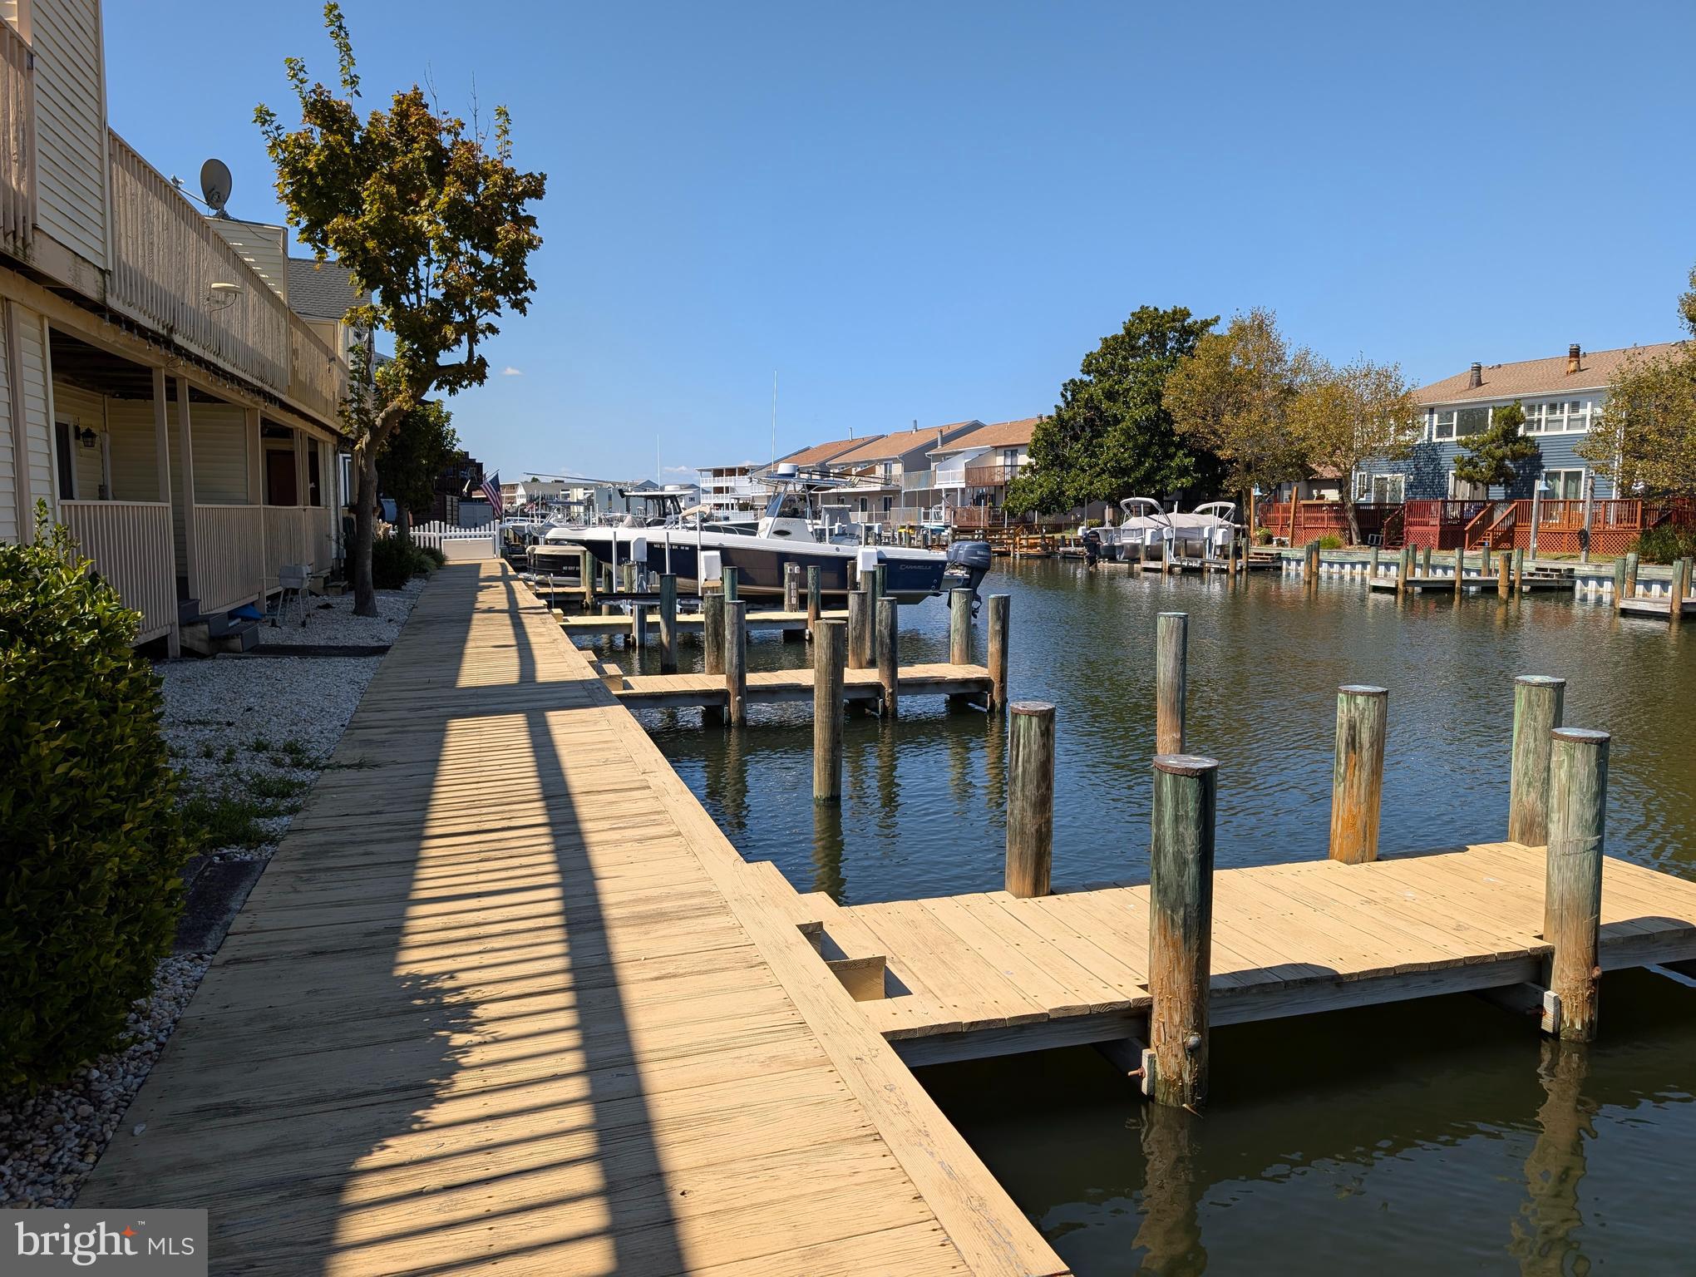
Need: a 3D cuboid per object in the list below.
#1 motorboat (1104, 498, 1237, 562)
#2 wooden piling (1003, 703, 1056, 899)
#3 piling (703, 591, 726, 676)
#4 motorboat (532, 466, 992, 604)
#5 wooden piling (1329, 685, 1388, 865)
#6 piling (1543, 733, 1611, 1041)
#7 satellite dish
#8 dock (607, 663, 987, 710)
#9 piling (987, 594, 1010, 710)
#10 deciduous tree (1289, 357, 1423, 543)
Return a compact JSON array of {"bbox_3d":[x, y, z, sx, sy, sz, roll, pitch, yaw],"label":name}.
[{"bbox_3d":[12.229,-4.169,45.004,5.220,2.354,2.354,-2,6,-17],"label":"motorboat"},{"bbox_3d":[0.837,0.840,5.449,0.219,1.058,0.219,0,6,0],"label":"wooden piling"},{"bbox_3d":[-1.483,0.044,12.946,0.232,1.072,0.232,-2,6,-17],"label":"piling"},{"bbox_3d":[-1.243,-1.707,20.233,7.750,2.580,2.550,-2,7,-18],"label":"motorboat"},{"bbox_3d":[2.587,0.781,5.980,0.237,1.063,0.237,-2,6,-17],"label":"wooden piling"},{"bbox_3d":[3.429,1.132,5.478,0.250,1.450,0.250,-2,7,-18],"label":"piling"},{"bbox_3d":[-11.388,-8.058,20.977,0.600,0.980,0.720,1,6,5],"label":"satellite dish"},{"bbox_3d":[-0.459,0.483,11.328,3.850,0.220,0.950,-2,7,-18],"label":"dock"},{"bbox_3d":[1.462,0.141,11.384,0.200,1.117,0.200,0,6,0],"label":"piling"},{"bbox_3d":[18.683,-6.814,42.917,4.600,6.750,4.800,-2,7,-18],"label":"deciduous tree"}]

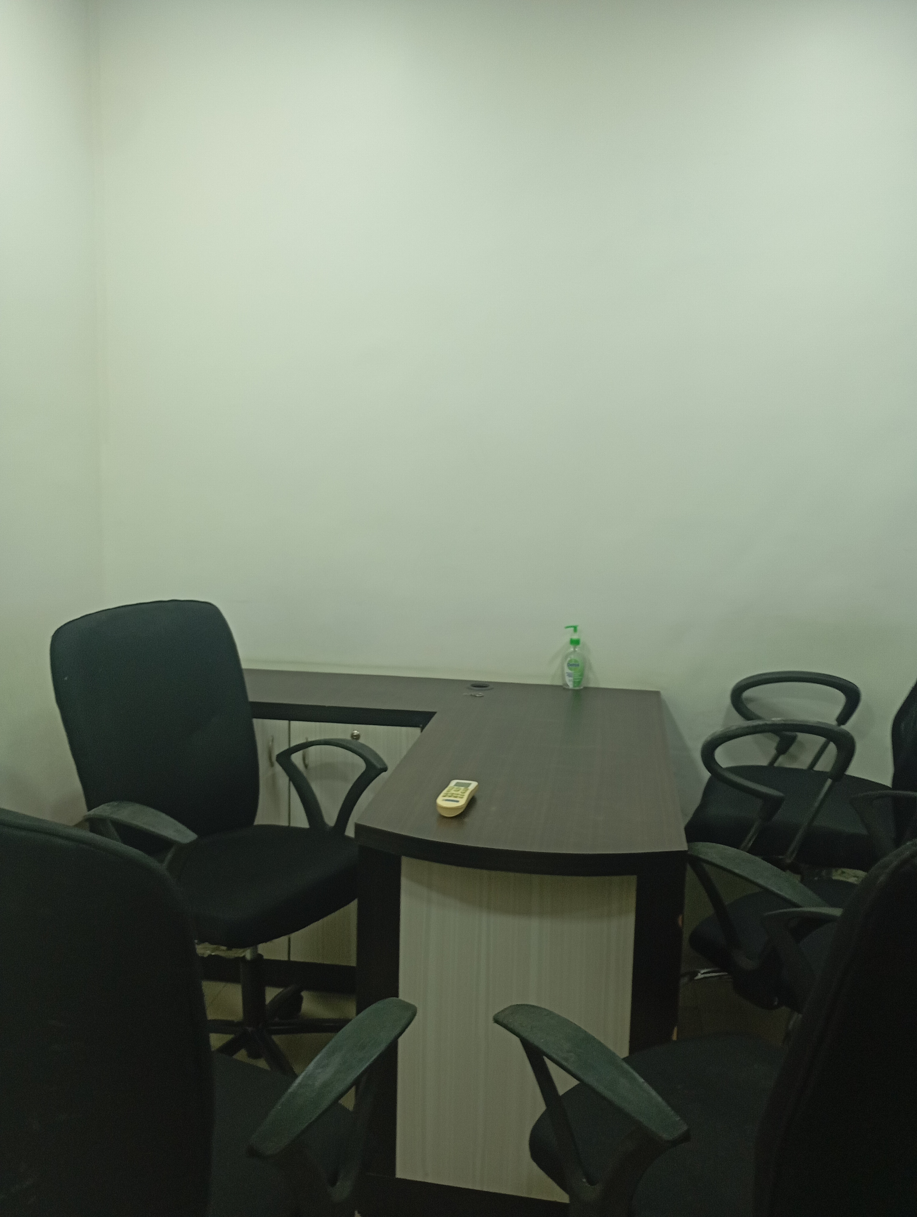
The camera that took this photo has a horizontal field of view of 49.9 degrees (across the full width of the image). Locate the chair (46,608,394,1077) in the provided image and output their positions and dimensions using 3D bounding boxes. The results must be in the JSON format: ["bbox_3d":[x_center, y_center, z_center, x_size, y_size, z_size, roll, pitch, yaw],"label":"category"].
[{"bbox_3d":[-0.497,0.552,2.223,0.650,1.045,0.610,7,10,35],"label":"chair"}]

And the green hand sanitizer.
[{"bbox_3d":[0.321,0.140,2.713,0.062,0.176,0.042,3,9,9],"label":"green hand sanitizer"}]

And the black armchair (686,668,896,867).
[{"bbox_3d":[0.873,0.551,2.413,0.620,1.040,0.600,5,9,22],"label":"black armchair"}]

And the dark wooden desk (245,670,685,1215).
[{"bbox_3d":[-0.188,0.679,2.291,1.304,0.784,1.202,3,9,9],"label":"dark wooden desk"}]

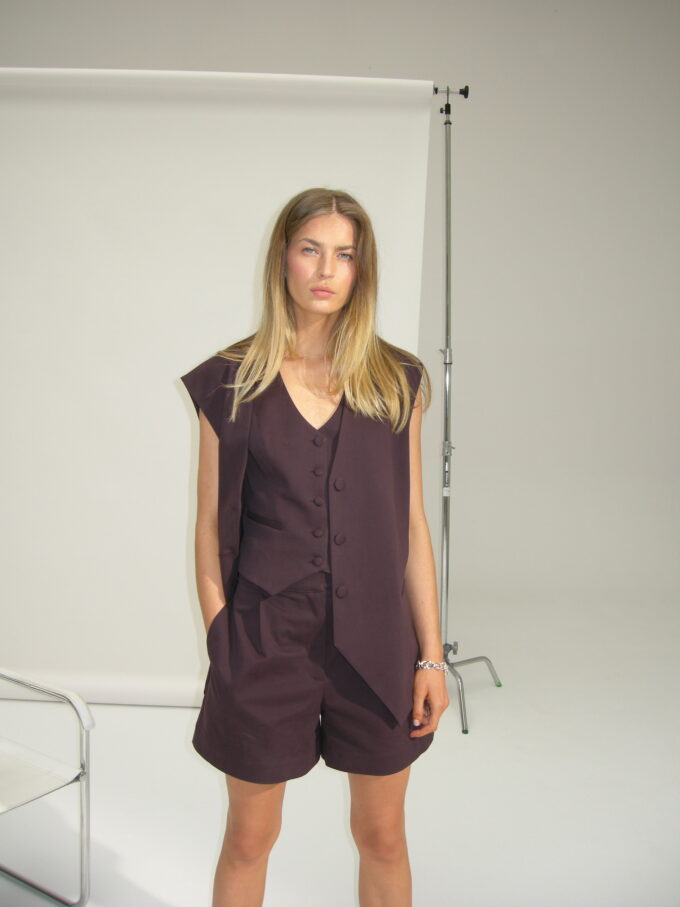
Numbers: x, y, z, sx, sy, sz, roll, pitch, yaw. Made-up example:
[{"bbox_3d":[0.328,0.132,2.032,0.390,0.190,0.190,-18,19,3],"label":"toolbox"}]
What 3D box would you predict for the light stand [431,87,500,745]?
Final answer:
[{"bbox_3d":[0.515,-0.250,4.196,0.775,2.840,0.675,1,2,-8],"label":"light stand"}]

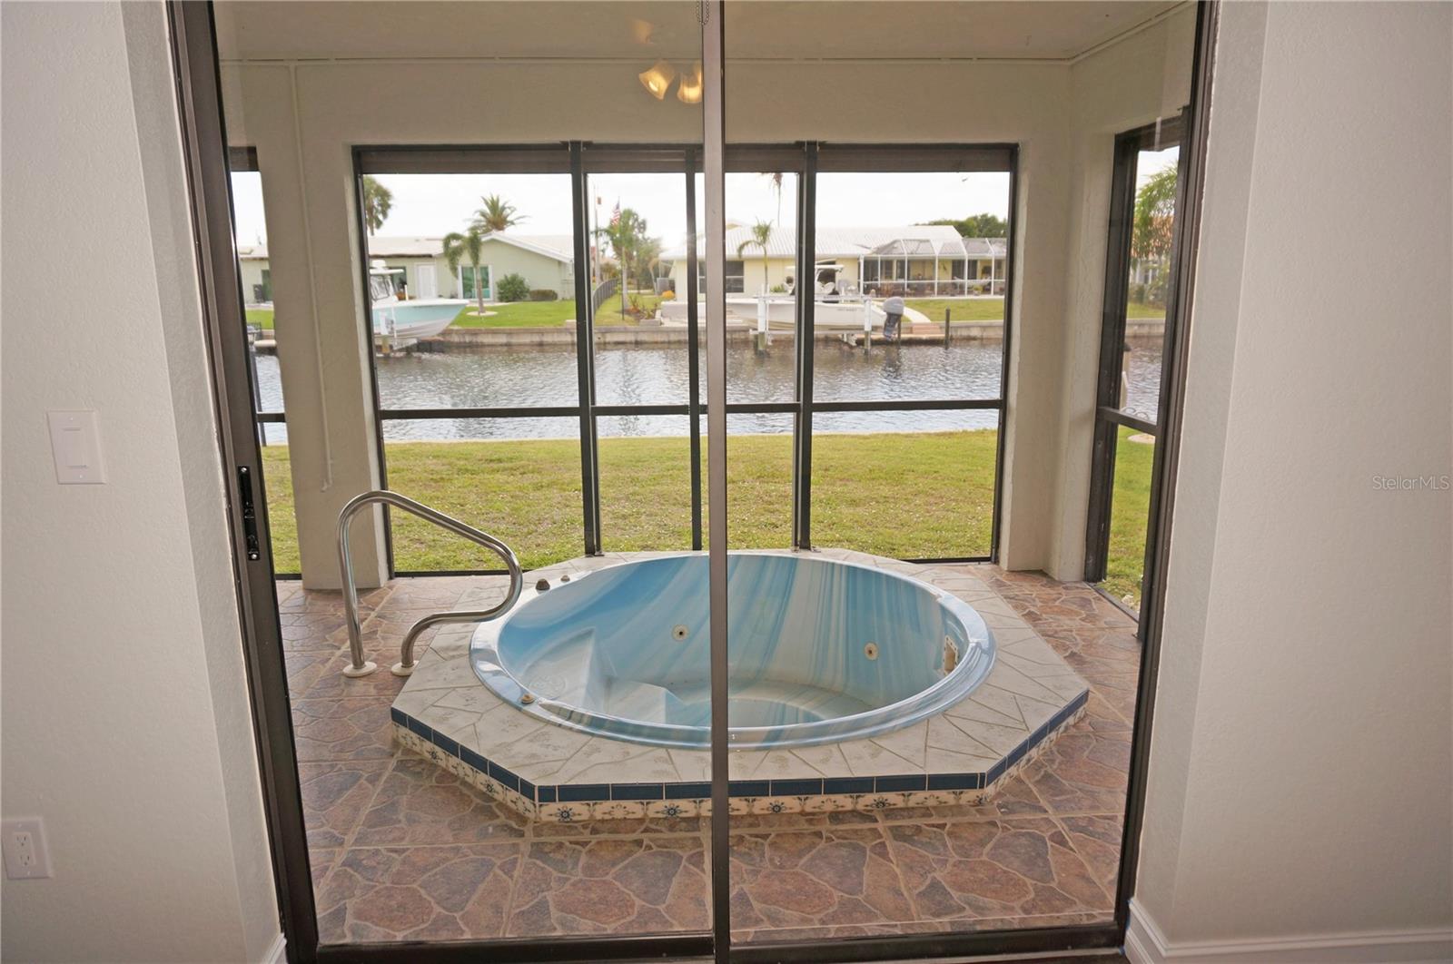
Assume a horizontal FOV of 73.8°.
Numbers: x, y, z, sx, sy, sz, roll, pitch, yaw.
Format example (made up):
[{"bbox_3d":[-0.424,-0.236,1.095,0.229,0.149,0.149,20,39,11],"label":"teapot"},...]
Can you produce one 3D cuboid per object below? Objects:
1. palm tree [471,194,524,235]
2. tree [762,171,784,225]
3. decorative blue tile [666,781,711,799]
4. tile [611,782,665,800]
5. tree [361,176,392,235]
[{"bbox_3d":[-18.478,-19.334,78.754,4.900,7.870,4.900,-1,13,-3],"label":"palm tree"},{"bbox_3d":[5.777,-29.754,108.653,3.200,14.830,3.200,-1,13,-3],"label":"tree"},{"bbox_3d":[-0.102,0.902,2.839,0.152,0.051,0.009,-1,13,-3],"label":"decorative blue tile"},{"bbox_3d":[-0.258,0.903,2.823,0.152,0.052,0.010,-1,13,-2],"label":"tile"},{"bbox_3d":[-28.617,-20.298,78.967,4.200,9.820,4.200,-1,13,-3],"label":"tree"}]

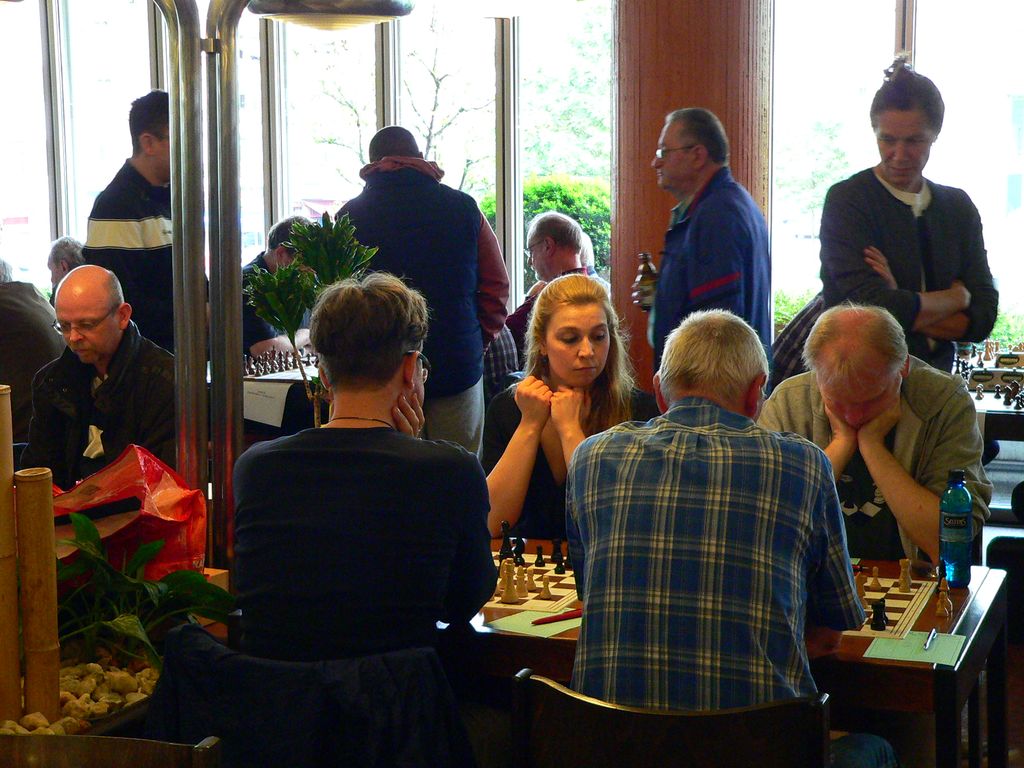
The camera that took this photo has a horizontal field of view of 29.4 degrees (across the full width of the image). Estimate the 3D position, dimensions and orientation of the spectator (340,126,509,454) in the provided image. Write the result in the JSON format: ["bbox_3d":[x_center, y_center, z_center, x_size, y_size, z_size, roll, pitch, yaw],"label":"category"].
[{"bbox_3d":[-0.267,0.017,6.148,0.530,1.637,0.360,0,7,1],"label":"spectator"}]

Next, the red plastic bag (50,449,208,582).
[{"bbox_3d":[-0.802,0.286,4.061,0.330,0.290,0.200,-5,8,-30],"label":"red plastic bag"}]

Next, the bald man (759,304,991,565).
[{"bbox_3d":[0.754,0.446,4.145,0.530,1.250,0.680,2,7,19],"label":"bald man"}]

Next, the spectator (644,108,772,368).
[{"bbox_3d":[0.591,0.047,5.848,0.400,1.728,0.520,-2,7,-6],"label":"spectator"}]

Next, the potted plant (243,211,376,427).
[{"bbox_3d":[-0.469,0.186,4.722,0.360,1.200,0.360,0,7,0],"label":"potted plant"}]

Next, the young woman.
[{"bbox_3d":[0.143,0.405,4.550,0.470,1.338,0.660,1,7,16],"label":"young woman"}]

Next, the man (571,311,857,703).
[{"bbox_3d":[0.328,0.546,3.086,0.520,1.310,0.730,2,7,19],"label":"man"}]

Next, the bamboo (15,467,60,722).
[{"bbox_3d":[-0.811,0.364,3.345,0.062,0.433,0.062,-1,7,0],"label":"bamboo"}]

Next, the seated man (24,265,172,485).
[{"bbox_3d":[-0.997,0.362,4.828,0.520,1.280,0.720,2,7,20],"label":"seated man"}]

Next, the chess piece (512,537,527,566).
[{"bbox_3d":[0.015,0.333,3.886,0.029,0.055,0.026,-3,7,-20],"label":"chess piece"}]

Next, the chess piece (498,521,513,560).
[{"bbox_3d":[-0.014,0.336,4.252,0.033,0.085,0.033,-1,7,0],"label":"chess piece"}]

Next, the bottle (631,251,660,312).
[{"bbox_3d":[0.412,-0.308,5.875,0.063,0.178,0.063,-5,7,1],"label":"bottle"}]

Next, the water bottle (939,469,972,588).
[{"bbox_3d":[0.900,0.291,3.955,0.067,0.239,0.067,0,7,6],"label":"water bottle"}]

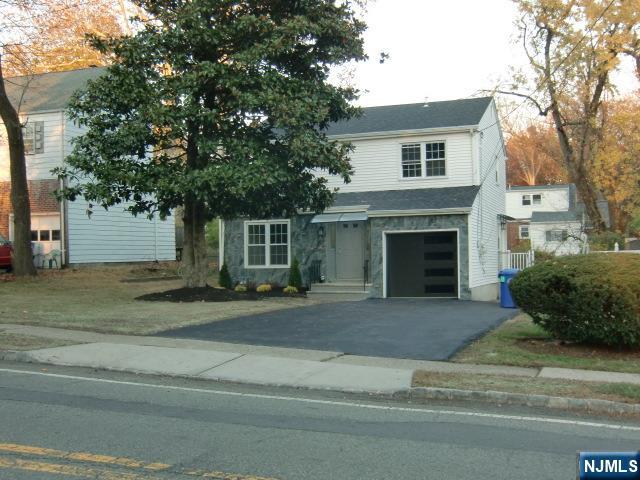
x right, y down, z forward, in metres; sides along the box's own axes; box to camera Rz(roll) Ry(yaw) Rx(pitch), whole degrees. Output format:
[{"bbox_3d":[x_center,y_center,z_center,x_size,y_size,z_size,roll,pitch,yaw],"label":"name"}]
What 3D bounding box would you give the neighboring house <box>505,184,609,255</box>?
[{"bbox_3d":[19.756,-1.657,64.500,11.300,6.800,9.500,-2,-2,20],"label":"neighboring house"}]

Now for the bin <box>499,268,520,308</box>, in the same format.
[{"bbox_3d":[5.347,1.364,20.800,0.620,1.100,0.720,-2,-2,20],"label":"bin"}]

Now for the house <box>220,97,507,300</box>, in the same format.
[{"bbox_3d":[2.565,-1.764,30.504,9.040,8.000,12.020,-2,-2,20],"label":"house"}]

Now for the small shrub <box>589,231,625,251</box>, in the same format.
[{"bbox_3d":[19.371,0.270,50.000,2.400,1.800,2.000,-2,-2,20],"label":"small shrub"}]

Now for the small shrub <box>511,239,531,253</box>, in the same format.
[{"bbox_3d":[16.268,0.609,60.000,1.650,1.400,1.500,-2,-2,20],"label":"small shrub"}]

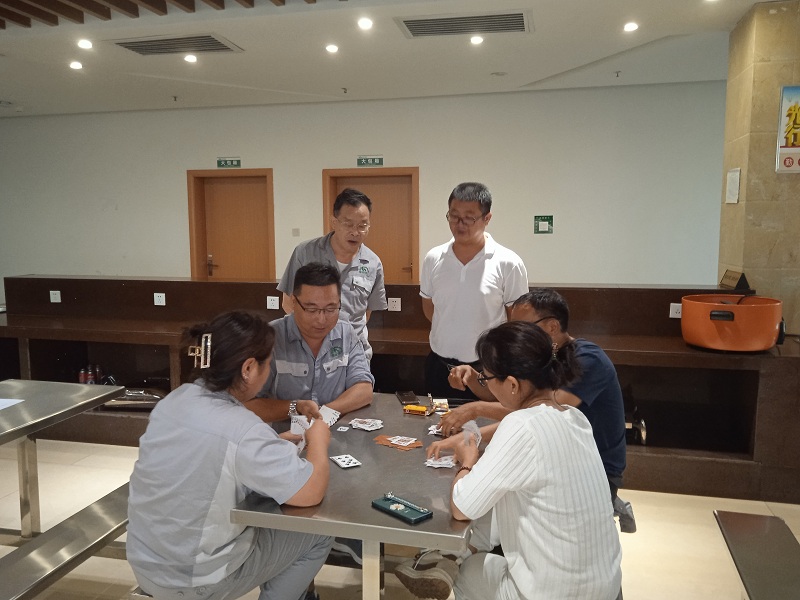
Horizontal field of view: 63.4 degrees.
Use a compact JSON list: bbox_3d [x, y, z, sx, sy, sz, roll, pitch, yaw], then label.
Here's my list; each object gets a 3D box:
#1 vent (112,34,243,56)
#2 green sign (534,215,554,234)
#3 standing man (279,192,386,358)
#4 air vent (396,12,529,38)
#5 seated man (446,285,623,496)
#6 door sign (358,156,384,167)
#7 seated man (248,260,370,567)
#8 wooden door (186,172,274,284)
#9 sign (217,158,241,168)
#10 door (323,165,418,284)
[{"bbox_3d":[-1.608,-1.829,4.670,0.800,0.040,0.430,2,7,14],"label":"vent"},{"bbox_3d":[1.399,-0.732,6.287,0.180,0.183,0.015,2,7,14],"label":"green sign"},{"bbox_3d":[-0.314,0.300,3.057,0.520,1.610,0.420,-2,7,-21],"label":"standing man"},{"bbox_3d":[0.424,-1.771,4.168,0.800,0.040,0.430,2,7,14],"label":"air vent"},{"bbox_3d":[0.448,0.563,2.378,0.700,1.220,0.520,1,6,7],"label":"seated man"},{"bbox_3d":[-0.302,-1.423,6.635,0.284,0.107,0.020,2,7,14],"label":"door sign"},{"bbox_3d":[-0.307,0.515,2.488,0.520,1.310,0.620,-3,7,-25],"label":"seated man"},{"bbox_3d":[-1.830,-0.395,7.195,1.027,2.064,0.150,2,7,14],"label":"wooden door"},{"bbox_3d":[-1.852,-1.488,7.016,0.287,0.112,0.020,2,7,14],"label":"sign"},{"bbox_3d":[-0.292,-0.340,6.817,1.027,2.042,0.150,2,7,14],"label":"door"}]

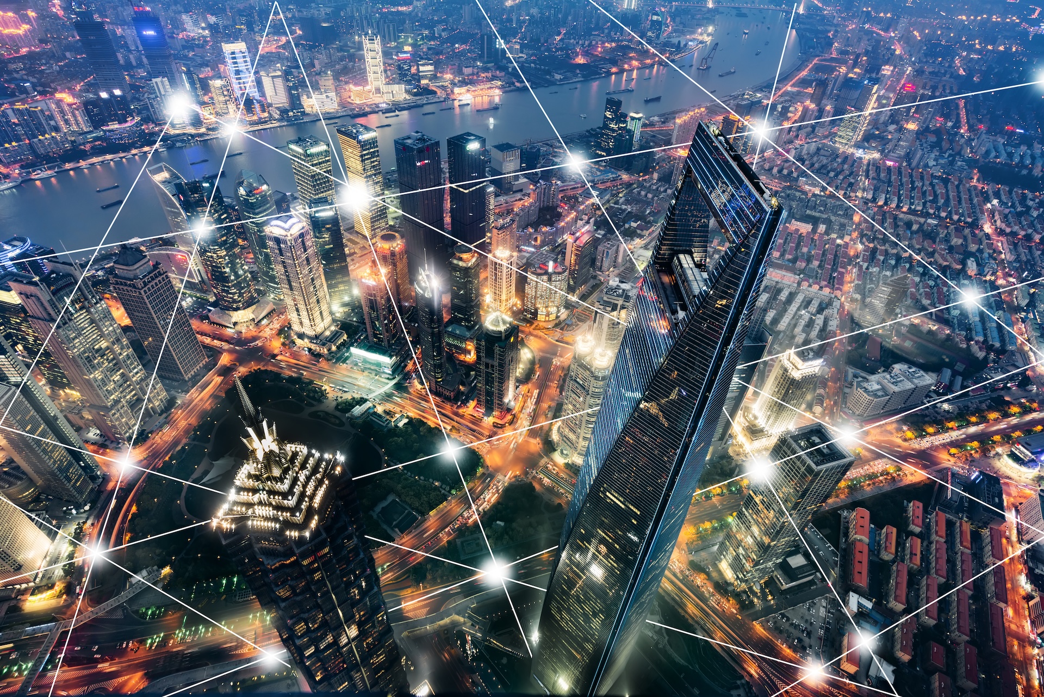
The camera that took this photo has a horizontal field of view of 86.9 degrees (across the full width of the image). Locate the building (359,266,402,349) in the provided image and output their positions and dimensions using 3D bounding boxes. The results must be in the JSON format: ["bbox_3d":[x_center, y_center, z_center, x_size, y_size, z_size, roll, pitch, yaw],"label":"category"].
[{"bbox_3d":[-202.600,-52.200,793.900,36.100,141.000,32.400,15,43,13],"label":"building"}]

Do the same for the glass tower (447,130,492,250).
[{"bbox_3d":[-96.640,-272.670,997.640,42.000,214.000,45.000,30,48,27],"label":"glass tower"}]

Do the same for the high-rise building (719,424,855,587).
[{"bbox_3d":[249.330,160.280,538.970,42.270,202.460,38.980,-13,44,-17],"label":"high-rise building"}]

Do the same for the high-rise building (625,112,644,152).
[{"bbox_3d":[292.800,-567.400,1446.100,22.900,93.000,24.800,-32,52,-33],"label":"high-rise building"}]

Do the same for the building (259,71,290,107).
[{"bbox_3d":[-709.270,-746.170,1579.310,50.000,86.000,50.000,-18,46,-23],"label":"building"}]

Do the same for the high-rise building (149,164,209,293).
[{"bbox_3d":[-508.420,-174.580,858.690,62.000,217.000,34.000,23,45,21],"label":"high-rise building"}]

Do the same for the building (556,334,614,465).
[{"bbox_3d":[79.760,64.590,666.110,37.000,168.000,47.000,-27,50,-30],"label":"building"}]

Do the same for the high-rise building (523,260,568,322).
[{"bbox_3d":[39.430,-99.160,898.210,60.000,99.000,45.000,-1,42,-4],"label":"high-rise building"}]

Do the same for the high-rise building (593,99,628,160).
[{"bbox_3d":[226.630,-551.620,1385.610,42.000,144.000,46.000,28,47,25],"label":"high-rise building"}]

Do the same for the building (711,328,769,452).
[{"bbox_3d":[242.410,51.010,668.280,40.000,198.000,31.000,-5,42,-10],"label":"building"}]

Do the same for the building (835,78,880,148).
[{"bbox_3d":[927.370,-654.980,1535.750,56.000,161.000,37.000,31,48,27],"label":"building"}]

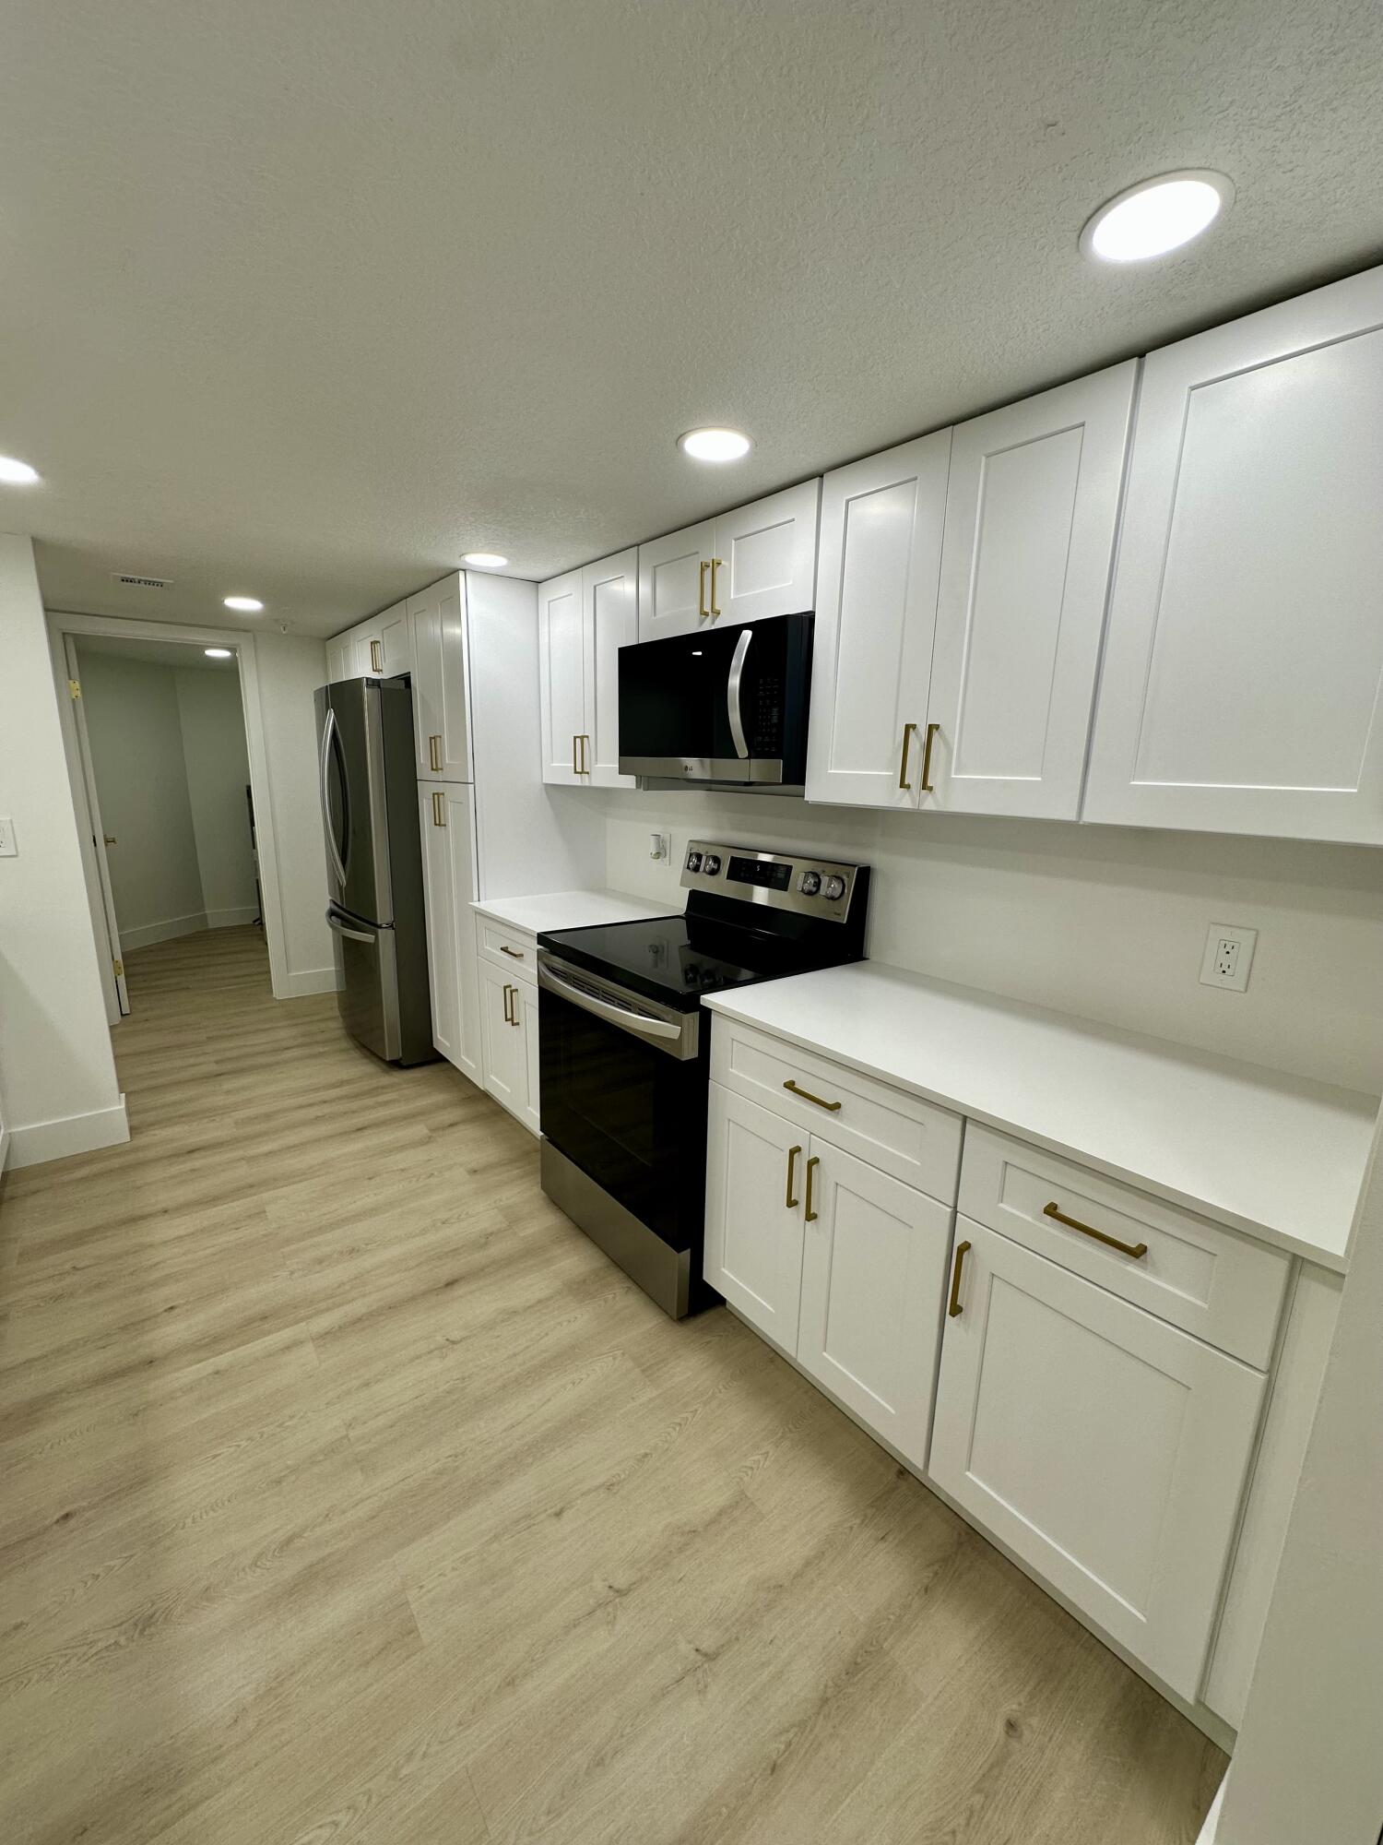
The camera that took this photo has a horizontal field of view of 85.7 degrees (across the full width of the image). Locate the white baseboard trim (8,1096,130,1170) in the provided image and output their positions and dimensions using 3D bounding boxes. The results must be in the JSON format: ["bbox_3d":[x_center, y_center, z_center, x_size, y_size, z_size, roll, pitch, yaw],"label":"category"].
[{"bbox_3d":[-2.334,0.799,2.788,0.363,0.143,0.020,-9,15,-37],"label":"white baseboard trim"}]

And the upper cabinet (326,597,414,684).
[{"bbox_3d":[-1.423,-1.393,3.960,0.604,0.304,1.463,-8,15,-37],"label":"upper cabinet"}]

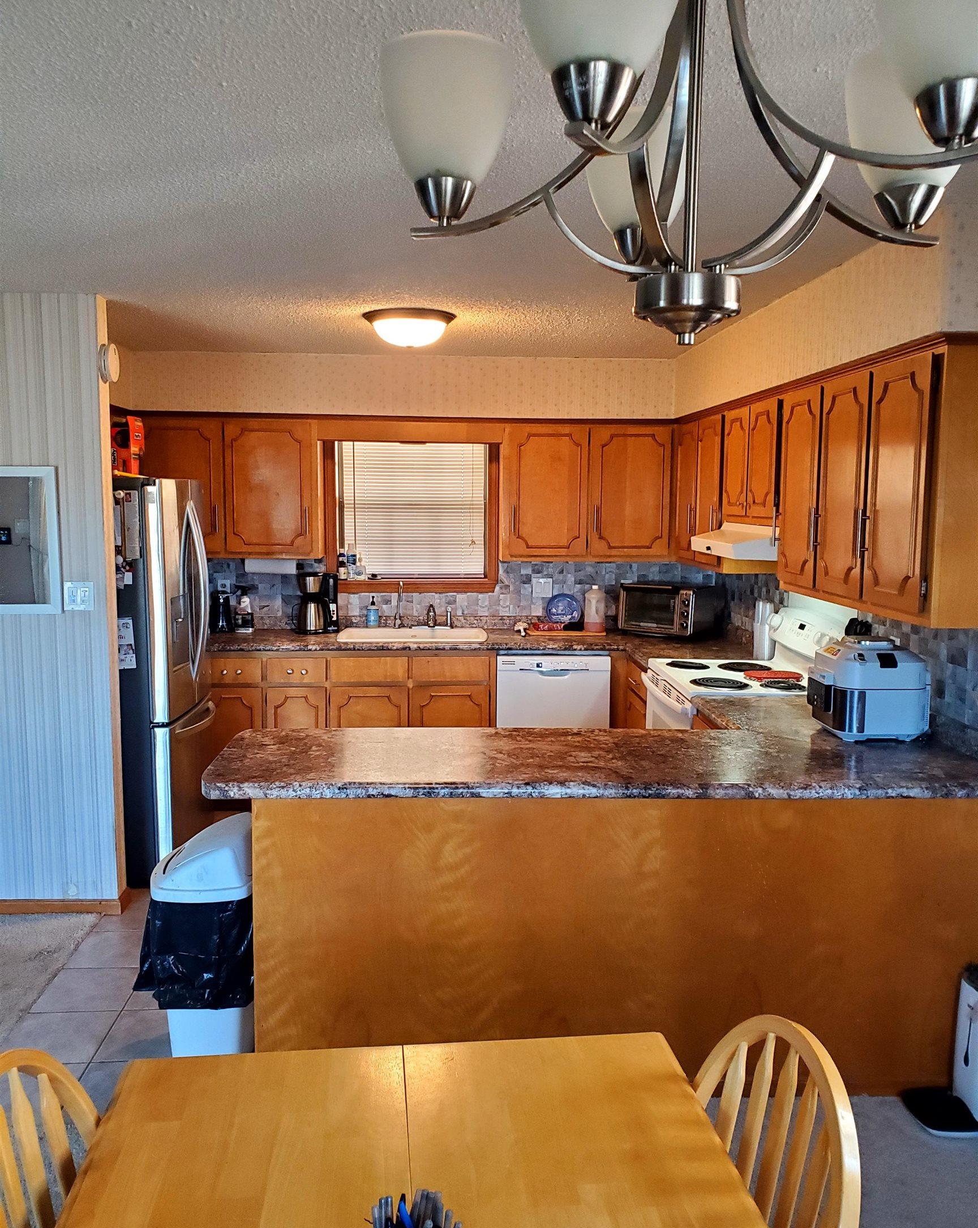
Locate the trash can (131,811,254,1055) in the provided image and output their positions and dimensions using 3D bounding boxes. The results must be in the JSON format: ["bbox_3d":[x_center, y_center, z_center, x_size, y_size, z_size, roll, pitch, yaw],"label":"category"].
[{"bbox_3d":[-0.819,0.982,2.889,0.300,0.750,0.360,0,7,-3],"label":"trash can"}]

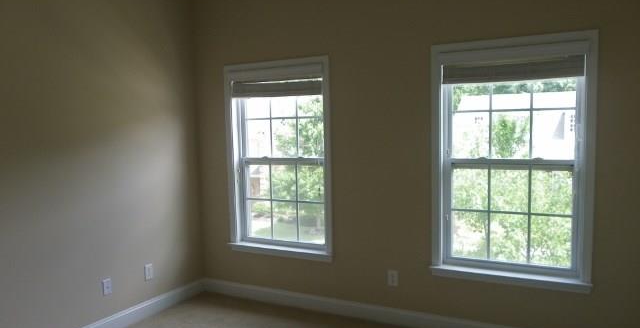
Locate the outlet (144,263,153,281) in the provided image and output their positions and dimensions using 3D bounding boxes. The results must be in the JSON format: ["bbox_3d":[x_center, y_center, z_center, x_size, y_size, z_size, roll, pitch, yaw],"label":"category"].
[{"bbox_3d":[-1.377,0.878,3.886,0.012,0.118,0.073,1,5,28],"label":"outlet"}]

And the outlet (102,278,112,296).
[{"bbox_3d":[-1.560,0.911,3.541,0.012,0.118,0.073,1,5,28],"label":"outlet"}]

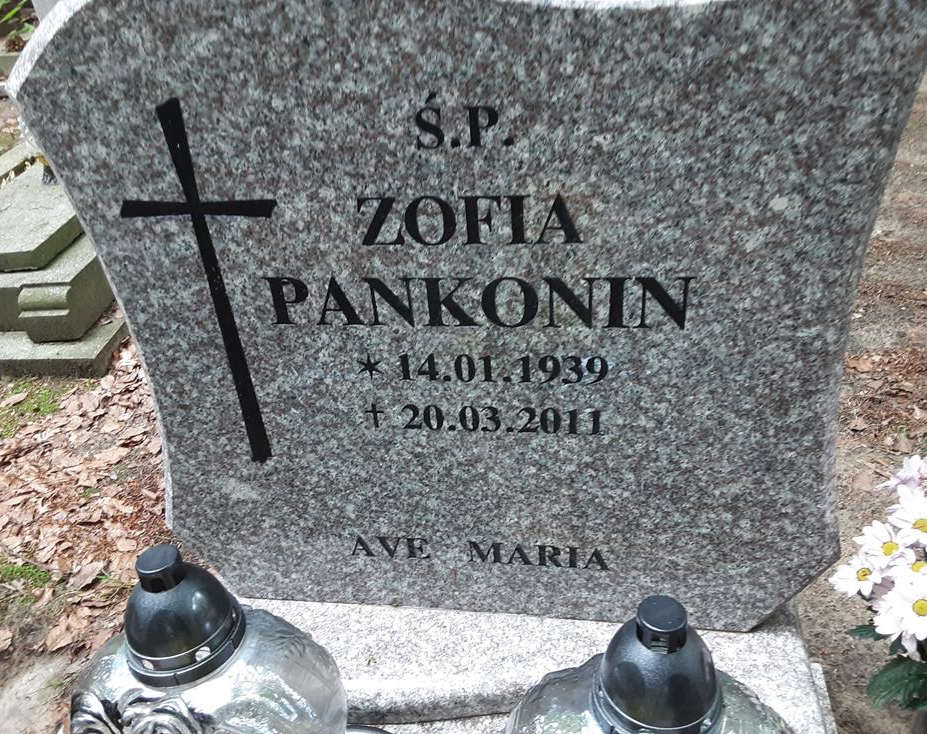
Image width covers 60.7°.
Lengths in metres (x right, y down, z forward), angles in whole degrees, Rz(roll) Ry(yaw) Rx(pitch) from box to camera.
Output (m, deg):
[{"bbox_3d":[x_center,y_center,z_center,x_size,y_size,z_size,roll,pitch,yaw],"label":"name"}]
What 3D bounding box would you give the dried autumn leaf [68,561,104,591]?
[{"bbox_3d":[-0.682,0.376,1.432,0.038,0.025,0.070,6,34,16],"label":"dried autumn leaf"}]

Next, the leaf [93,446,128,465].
[{"bbox_3d":[-0.776,0.193,1.739,0.070,0.018,0.059,3,33,12],"label":"leaf"}]

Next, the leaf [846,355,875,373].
[{"bbox_3d":[0.917,-0.007,1.831,0.057,0.018,0.075,9,35,20],"label":"leaf"}]

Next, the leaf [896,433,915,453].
[{"bbox_3d":[0.883,0.154,1.585,0.033,0.015,0.064,9,35,20],"label":"leaf"}]

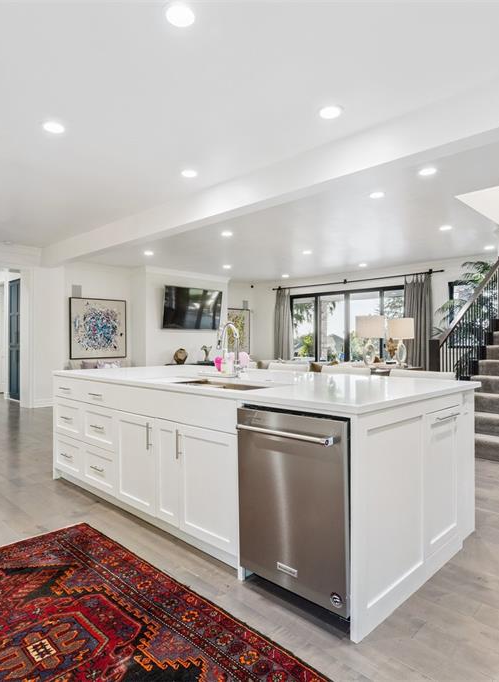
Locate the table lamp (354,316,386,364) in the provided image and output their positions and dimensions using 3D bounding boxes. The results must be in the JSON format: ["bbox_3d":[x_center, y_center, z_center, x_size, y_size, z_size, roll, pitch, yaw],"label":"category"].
[{"bbox_3d":[1.817,0.000,6.400,0.435,0.775,0.435,0,0,-45],"label":"table lamp"}]

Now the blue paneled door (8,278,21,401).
[{"bbox_3d":[-4.800,-0.030,8.700,0.860,2.460,0.120,0,0,45],"label":"blue paneled door"}]

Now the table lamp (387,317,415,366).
[{"bbox_3d":[2.425,0.016,6.800,0.430,0.775,0.430,0,0,-45],"label":"table lamp"}]

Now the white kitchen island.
[{"bbox_3d":[-0.121,0.729,3.180,2.900,0.930,1.400,0,0,45],"label":"white kitchen island"}]

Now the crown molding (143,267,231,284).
[{"bbox_3d":[-1.420,-1.575,10.330,2.550,0.130,0.100,0,0,-45],"label":"crown molding"}]

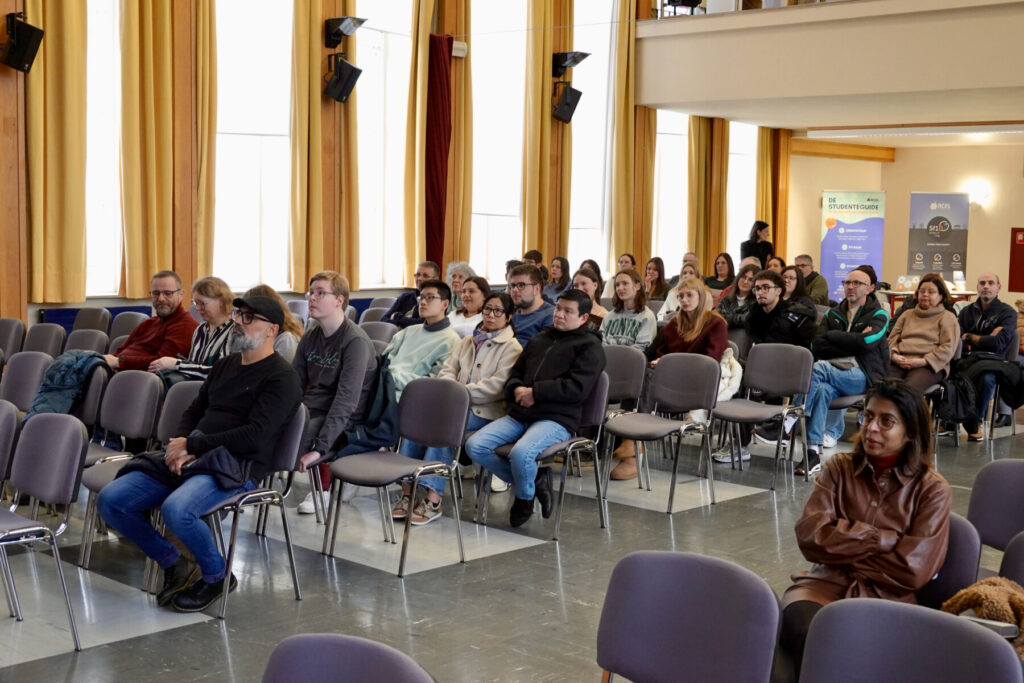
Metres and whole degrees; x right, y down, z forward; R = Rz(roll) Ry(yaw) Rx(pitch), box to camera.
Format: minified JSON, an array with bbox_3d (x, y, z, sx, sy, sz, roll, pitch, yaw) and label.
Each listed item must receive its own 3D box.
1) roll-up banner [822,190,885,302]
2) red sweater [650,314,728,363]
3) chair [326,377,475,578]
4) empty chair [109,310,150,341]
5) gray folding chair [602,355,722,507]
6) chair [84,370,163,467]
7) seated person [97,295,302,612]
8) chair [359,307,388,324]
[{"bbox_3d":[4.648,-1.047,18.690,0.870,2.010,0.180,2,5,10],"label":"roll-up banner"},{"bbox_3d":[1.101,0.089,8.573,0.500,0.540,0.420,6,7,43],"label":"red sweater"},{"bbox_3d":[-0.520,0.590,6.207,0.525,0.820,0.540,6,7,44],"label":"chair"},{"bbox_3d":[-3.015,0.201,10.024,0.525,0.820,0.540,6,7,44],"label":"empty chair"},{"bbox_3d":[0.827,0.487,7.600,0.525,0.820,0.540,6,7,44],"label":"gray folding chair"},{"bbox_3d":[-1.950,0.557,6.293,0.525,0.820,0.540,6,7,44],"label":"chair"},{"bbox_3d":[-1.232,0.445,5.388,0.570,1.240,0.830,5,6,34],"label":"seated person"},{"bbox_3d":[-1.268,0.149,10.938,0.525,0.820,0.540,6,7,44],"label":"chair"}]

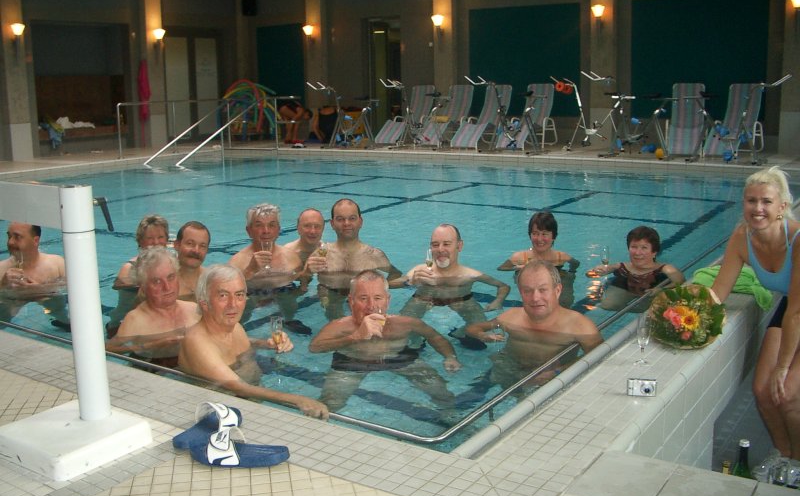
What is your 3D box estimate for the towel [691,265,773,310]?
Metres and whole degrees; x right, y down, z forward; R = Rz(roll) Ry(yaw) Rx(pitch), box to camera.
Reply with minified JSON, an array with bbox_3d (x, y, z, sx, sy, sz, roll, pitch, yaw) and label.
[{"bbox_3d":[1.621,0.172,3.920,0.370,0.170,0.270,6,13,33],"label":"towel"}]

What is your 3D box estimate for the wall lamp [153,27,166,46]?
[{"bbox_3d":[-4.960,-4.362,16.682,0.250,0.420,0.230,6,13,33],"label":"wall lamp"}]

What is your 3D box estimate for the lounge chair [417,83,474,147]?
[{"bbox_3d":[0.883,-2.486,15.213,0.660,1.140,1.030,8,13,39],"label":"lounge chair"}]

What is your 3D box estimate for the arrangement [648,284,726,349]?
[{"bbox_3d":[1.089,0.252,3.063,0.285,0.240,0.250,3,11,20],"label":"arrangement"}]

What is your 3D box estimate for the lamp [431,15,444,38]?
[{"bbox_3d":[0.722,-4.257,15.581,0.230,0.430,0.250,6,13,33],"label":"lamp"}]

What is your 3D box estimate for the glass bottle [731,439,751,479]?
[{"bbox_3d":[1.138,0.783,2.692,0.088,0.310,0.088,3,11,20],"label":"glass bottle"}]

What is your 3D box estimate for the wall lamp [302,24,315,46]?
[{"bbox_3d":[-1.964,-4.572,17.361,0.230,0.420,0.250,6,13,33],"label":"wall lamp"}]

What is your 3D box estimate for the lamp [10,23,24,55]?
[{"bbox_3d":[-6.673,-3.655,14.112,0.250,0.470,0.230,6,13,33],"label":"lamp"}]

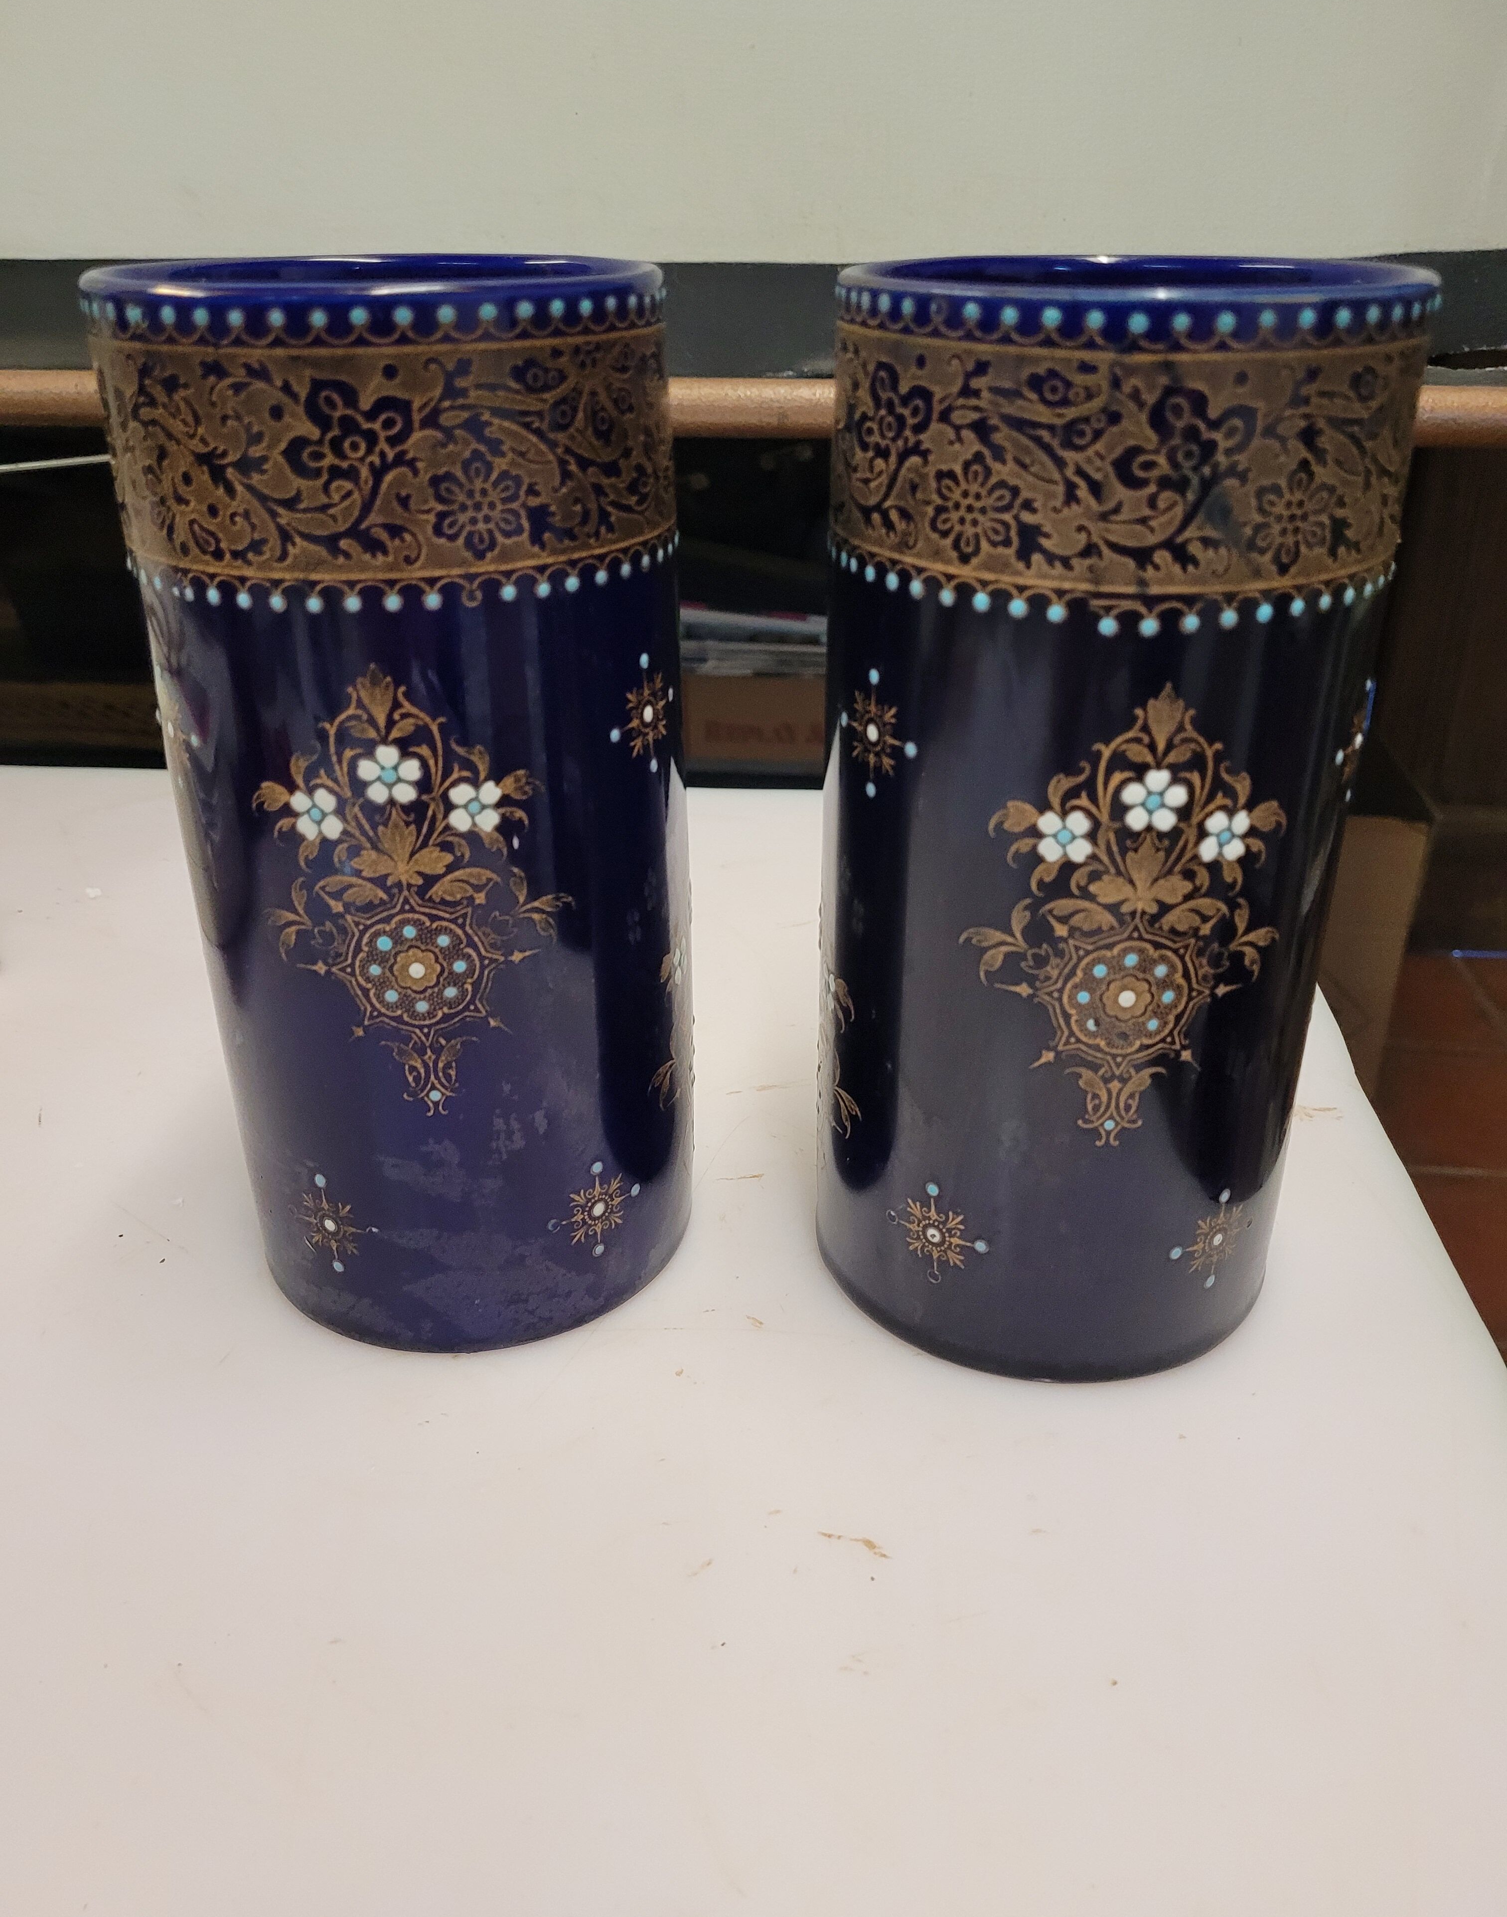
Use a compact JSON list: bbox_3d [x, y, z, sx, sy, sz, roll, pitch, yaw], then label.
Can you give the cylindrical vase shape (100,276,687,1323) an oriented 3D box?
[{"bbox_3d":[-0.094,-0.045,0.454,0.147,0.295,0.147,0,27,0],"label":"cylindrical vase shape"}]

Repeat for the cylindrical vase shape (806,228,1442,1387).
[{"bbox_3d":[0.094,-0.039,0.441,0.147,0.295,0.147,0,27,0],"label":"cylindrical vase shape"}]

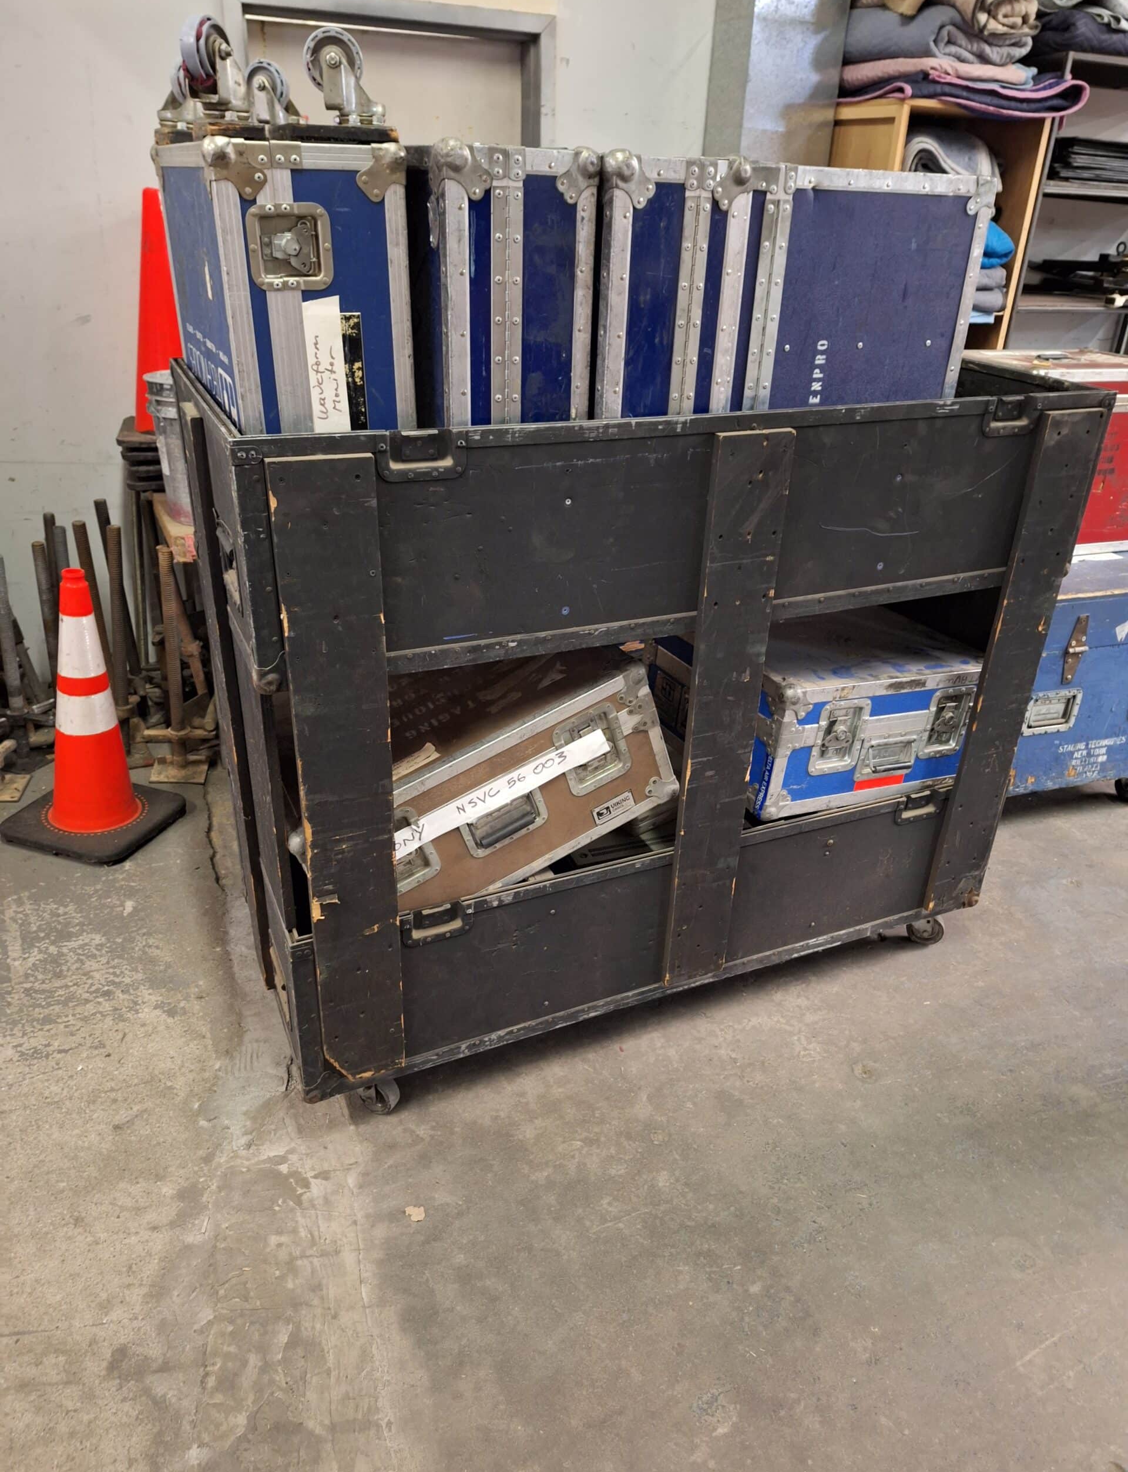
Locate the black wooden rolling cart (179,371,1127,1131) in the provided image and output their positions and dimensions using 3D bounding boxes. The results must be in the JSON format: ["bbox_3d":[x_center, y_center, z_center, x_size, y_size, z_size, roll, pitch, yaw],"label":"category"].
[{"bbox_3d":[0.131,-0.073,2.081,1.580,1.290,0.735,-10,30,-22],"label":"black wooden rolling cart"}]

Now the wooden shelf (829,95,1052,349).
[{"bbox_3d":[1.286,-1.377,3.980,0.680,1.880,0.430,-10,30,-22],"label":"wooden shelf"}]

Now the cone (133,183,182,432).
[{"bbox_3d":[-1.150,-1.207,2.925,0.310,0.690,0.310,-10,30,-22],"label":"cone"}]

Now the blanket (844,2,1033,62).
[{"bbox_3d":[1.264,-2.394,3.451,0.440,0.170,0.500,-10,30,-22],"label":"blanket"}]

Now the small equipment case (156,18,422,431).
[{"bbox_3d":[-0.420,-0.584,1.502,0.230,0.760,0.600,-10,30,-22],"label":"small equipment case"}]

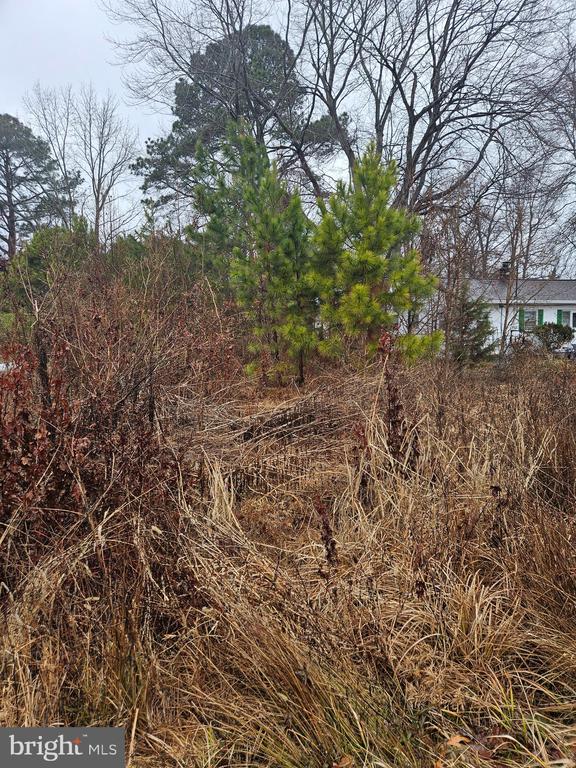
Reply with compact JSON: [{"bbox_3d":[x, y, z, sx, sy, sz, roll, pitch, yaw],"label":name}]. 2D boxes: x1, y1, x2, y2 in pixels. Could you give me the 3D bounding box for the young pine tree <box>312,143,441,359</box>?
[{"bbox_3d":[1.880,-2.400,10.800,2.650,5.000,2.600,0,6,0],"label":"young pine tree"}]

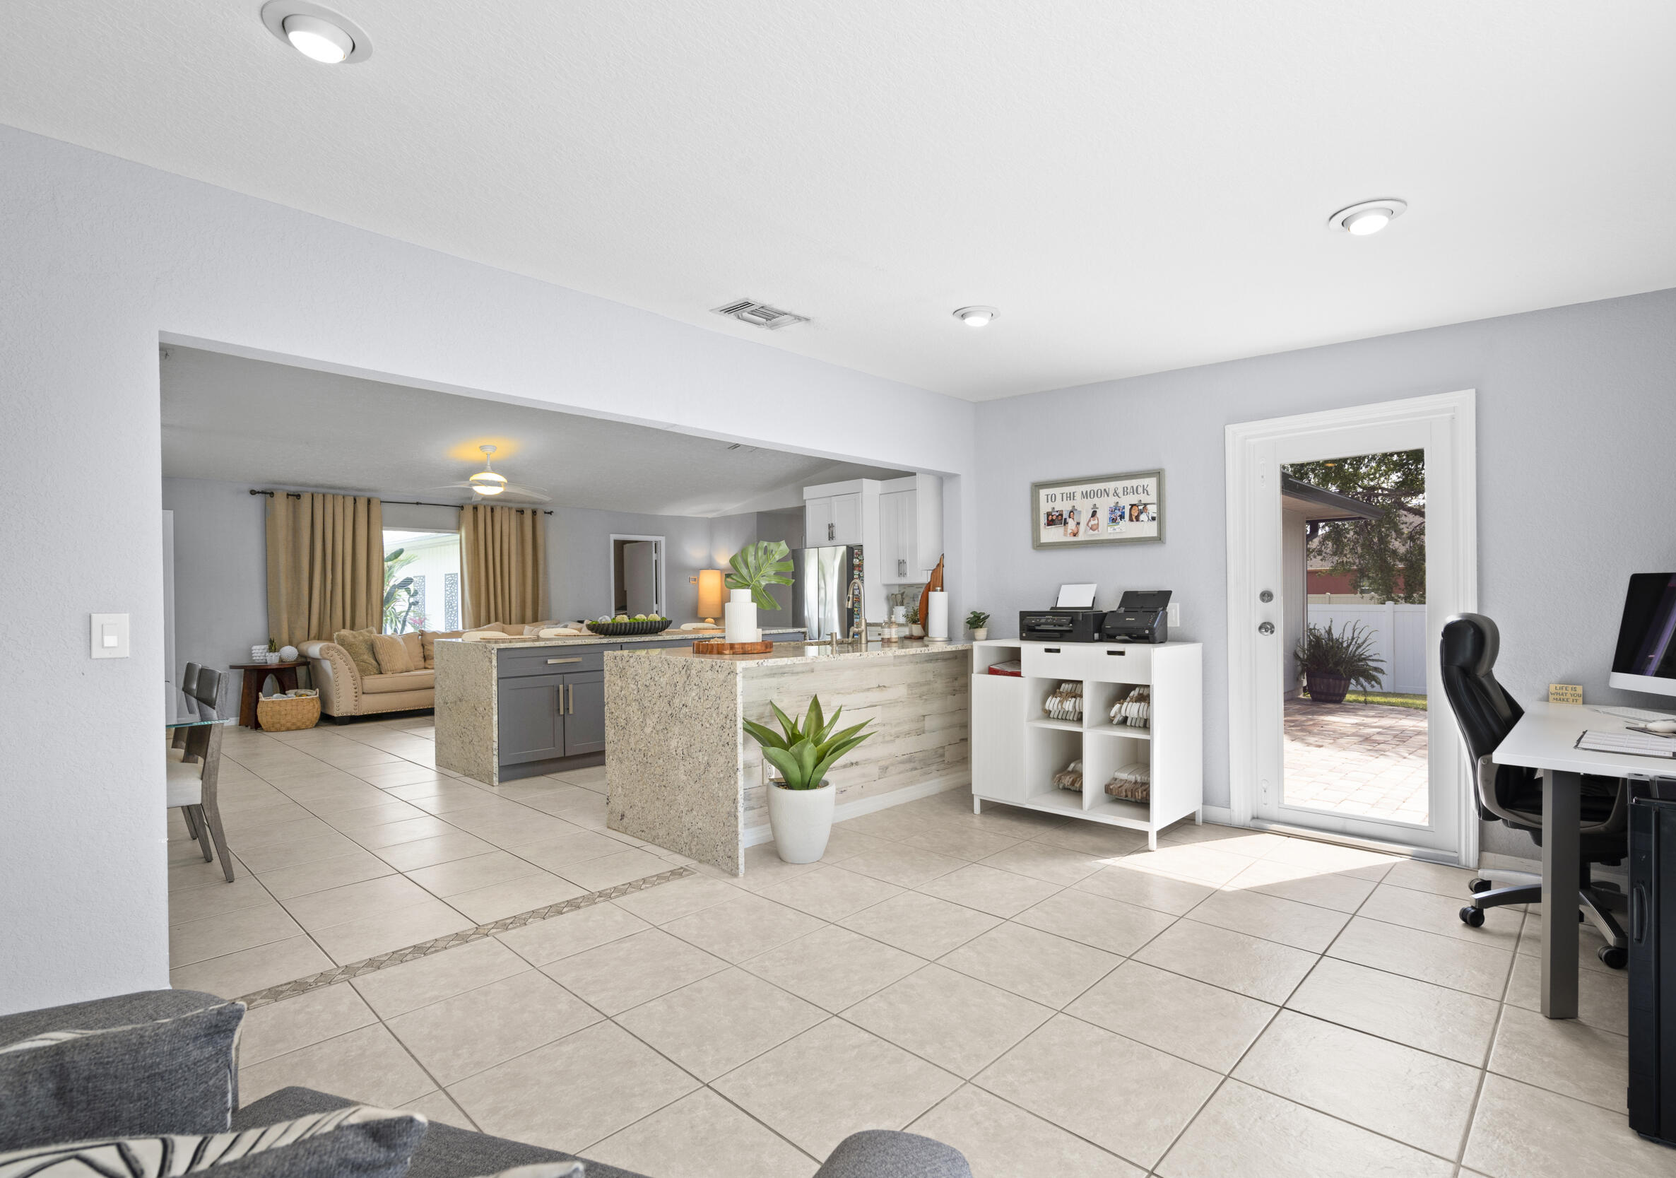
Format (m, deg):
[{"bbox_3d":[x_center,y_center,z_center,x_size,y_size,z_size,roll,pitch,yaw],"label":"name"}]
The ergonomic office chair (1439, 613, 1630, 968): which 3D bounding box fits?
[{"bbox_3d":[2.580,0.639,2.765,0.680,1.110,0.700,0,-1,-26],"label":"ergonomic office chair"}]

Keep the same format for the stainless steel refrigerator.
[{"bbox_3d":[0.079,0.474,9.316,0.900,1.800,0.860,-2,-2,44],"label":"stainless steel refrigerator"}]

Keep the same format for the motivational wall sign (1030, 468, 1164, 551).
[{"bbox_3d":[1.494,-0.449,4.574,0.808,0.412,0.032,-2,-1,44],"label":"motivational wall sign"}]

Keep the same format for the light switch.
[{"bbox_3d":[-1.984,0.130,2.142,0.012,0.121,0.075,-1,-1,44],"label":"light switch"}]

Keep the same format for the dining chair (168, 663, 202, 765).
[{"bbox_3d":[-3.293,0.821,3.670,0.480,0.900,0.570,-1,-1,44],"label":"dining chair"}]

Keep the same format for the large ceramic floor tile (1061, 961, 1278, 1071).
[{"bbox_3d":[0.952,1.207,2.245,0.448,0.010,0.448,-1,-1,44],"label":"large ceramic floor tile"}]

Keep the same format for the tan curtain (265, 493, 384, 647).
[{"bbox_3d":[-5.381,0.190,8.281,0.130,2.270,1.070,-1,-1,44],"label":"tan curtain"}]

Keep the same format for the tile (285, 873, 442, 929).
[{"bbox_3d":[-1.932,1.260,3.160,0.451,0.012,0.451,-1,-1,44],"label":"tile"}]

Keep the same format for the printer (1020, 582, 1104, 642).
[{"bbox_3d":[1.338,0.144,4.503,0.445,0.310,0.360,-2,-2,44],"label":"printer"}]

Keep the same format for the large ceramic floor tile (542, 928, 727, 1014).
[{"bbox_3d":[-0.649,1.229,2.547,0.448,0.010,0.448,-1,-1,44],"label":"large ceramic floor tile"}]

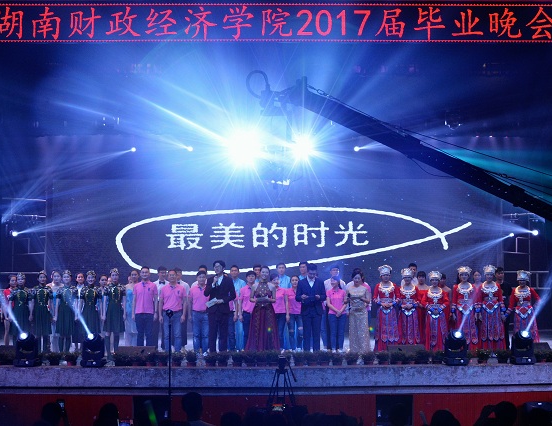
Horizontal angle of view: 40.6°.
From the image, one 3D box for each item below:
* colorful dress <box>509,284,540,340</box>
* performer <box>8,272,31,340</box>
[{"bbox_3d":[4.809,2.041,14.402,0.622,1.298,0.400,0,-4,5],"label":"colorful dress"},{"bbox_3d":[-4.896,1.955,14.300,0.470,1.629,0.310,1,-4,-11],"label":"performer"}]

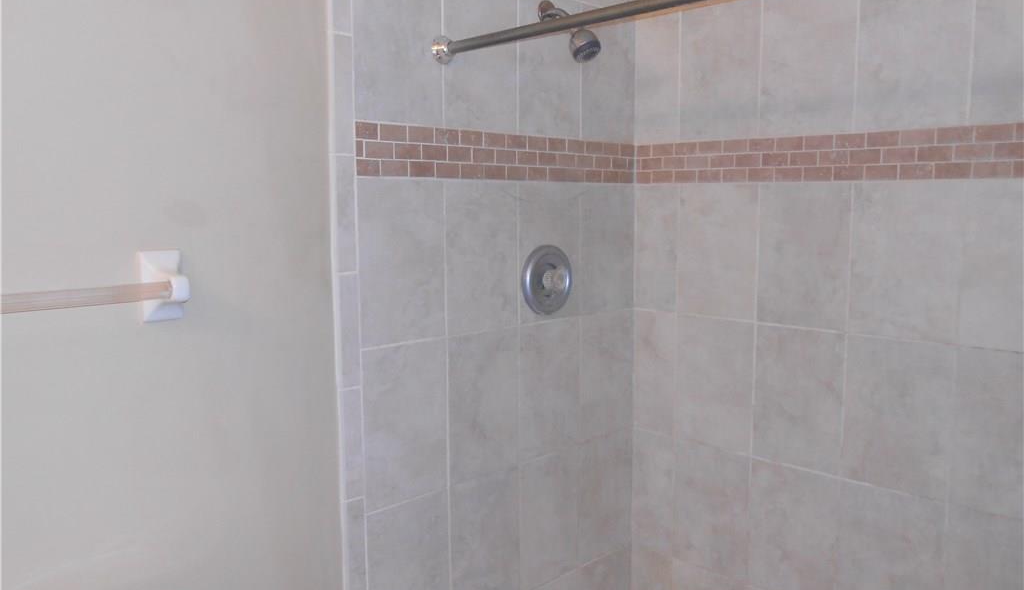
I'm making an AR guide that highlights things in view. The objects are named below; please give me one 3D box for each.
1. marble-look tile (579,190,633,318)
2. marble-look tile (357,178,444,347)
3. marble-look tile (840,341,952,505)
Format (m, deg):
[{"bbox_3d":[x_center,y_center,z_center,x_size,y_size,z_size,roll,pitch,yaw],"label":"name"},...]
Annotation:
[{"bbox_3d":[0.230,-0.109,1.867,0.205,0.307,0.009,-6,9,-44],"label":"marble-look tile"},{"bbox_3d":[-0.212,-0.065,1.500,0.205,0.320,0.010,-6,9,-44],"label":"marble-look tile"},{"bbox_3d":[0.776,0.241,1.556,0.010,0.311,0.203,-6,9,-44],"label":"marble-look tile"}]

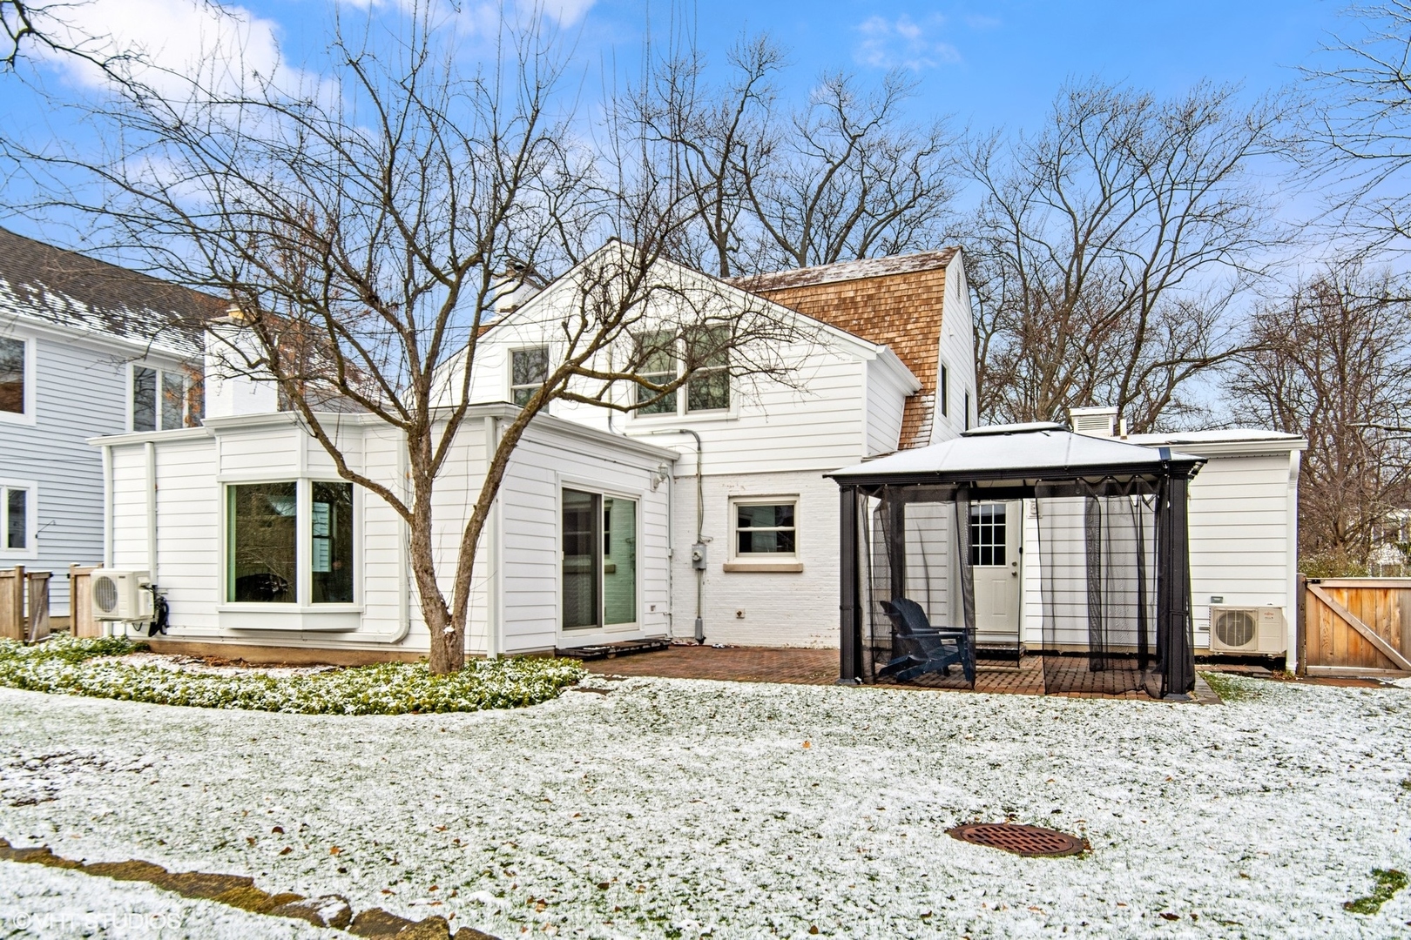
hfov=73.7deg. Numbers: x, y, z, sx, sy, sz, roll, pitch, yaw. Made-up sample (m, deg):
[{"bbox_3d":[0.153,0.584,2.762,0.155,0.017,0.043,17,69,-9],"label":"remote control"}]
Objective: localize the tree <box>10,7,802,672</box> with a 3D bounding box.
[{"bbox_3d":[-3.100,-1.400,9.800,8.200,6.900,6.600,0,-3,0],"label":"tree"}]

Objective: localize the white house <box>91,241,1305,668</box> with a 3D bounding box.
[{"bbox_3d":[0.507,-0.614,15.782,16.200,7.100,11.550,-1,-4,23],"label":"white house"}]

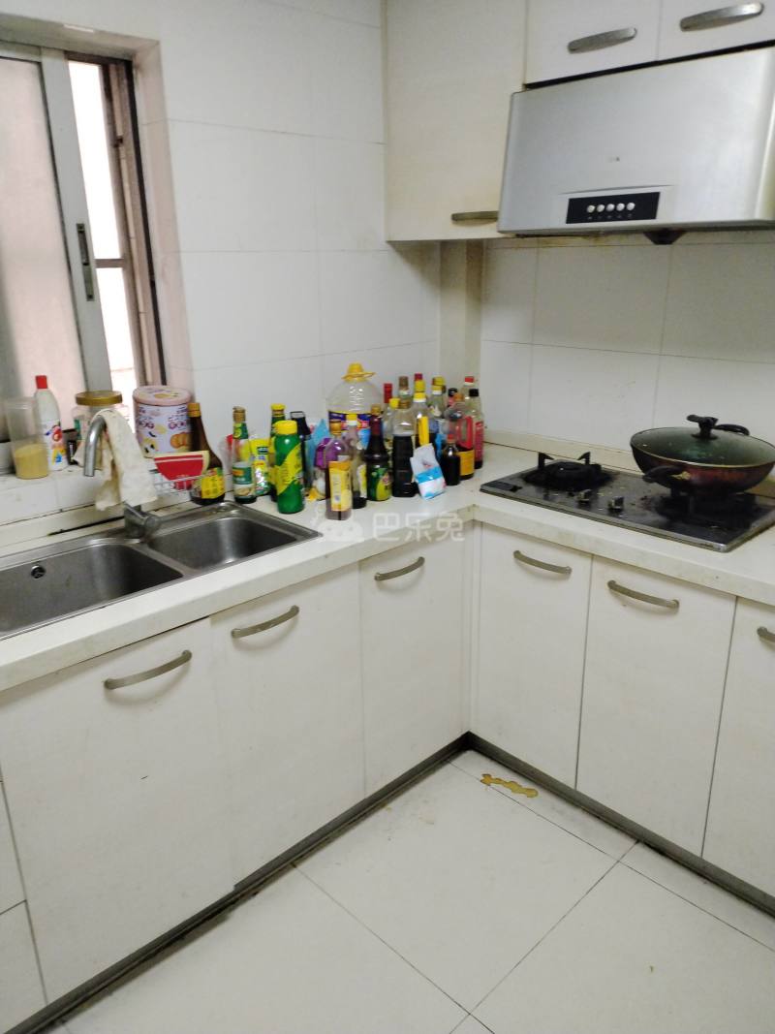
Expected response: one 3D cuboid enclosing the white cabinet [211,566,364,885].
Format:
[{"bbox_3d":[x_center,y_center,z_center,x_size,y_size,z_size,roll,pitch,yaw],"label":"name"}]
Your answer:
[{"bbox_3d":[-0.399,0.428,2.051,0.425,0.710,0.530,-18,25,-41],"label":"white cabinet"}]

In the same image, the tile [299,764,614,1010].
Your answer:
[{"bbox_3d":[0.175,0.896,2.003,0.600,0.012,0.600,-18,25,-41],"label":"tile"}]

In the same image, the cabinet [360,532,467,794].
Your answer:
[{"bbox_3d":[-0.107,0.326,2.317,0.420,0.703,0.550,-18,25,-42],"label":"cabinet"}]

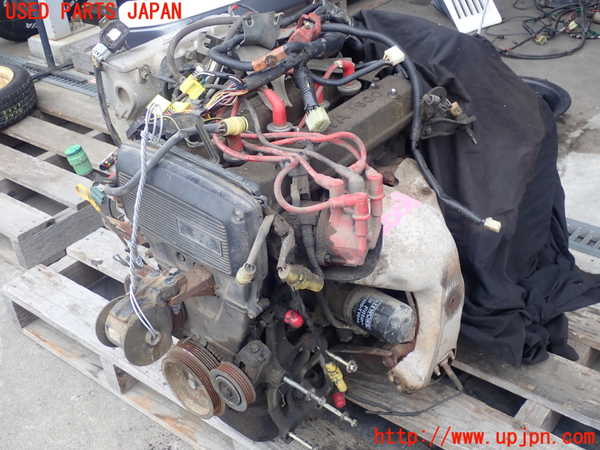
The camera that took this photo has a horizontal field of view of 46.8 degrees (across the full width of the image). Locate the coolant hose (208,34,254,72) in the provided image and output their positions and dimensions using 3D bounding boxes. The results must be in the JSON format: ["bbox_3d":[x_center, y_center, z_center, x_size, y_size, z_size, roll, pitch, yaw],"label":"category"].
[{"bbox_3d":[-0.111,-0.295,1.172,0.089,0.056,0.044,24,44,30],"label":"coolant hose"}]

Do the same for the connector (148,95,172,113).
[{"bbox_3d":[-0.227,-0.196,1.120,0.028,0.018,0.028,-38,55,-24],"label":"connector"}]

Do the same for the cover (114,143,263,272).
[{"bbox_3d":[-0.153,-0.023,0.992,0.250,0.128,0.052,24,44,30],"label":"cover"}]

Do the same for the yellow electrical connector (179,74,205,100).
[{"bbox_3d":[-0.178,-0.226,1.140,0.034,0.020,0.030,32,60,30],"label":"yellow electrical connector"}]

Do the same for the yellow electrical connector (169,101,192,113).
[{"bbox_3d":[-0.193,-0.191,1.120,0.036,0.018,0.024,-10,42,-11],"label":"yellow electrical connector"}]

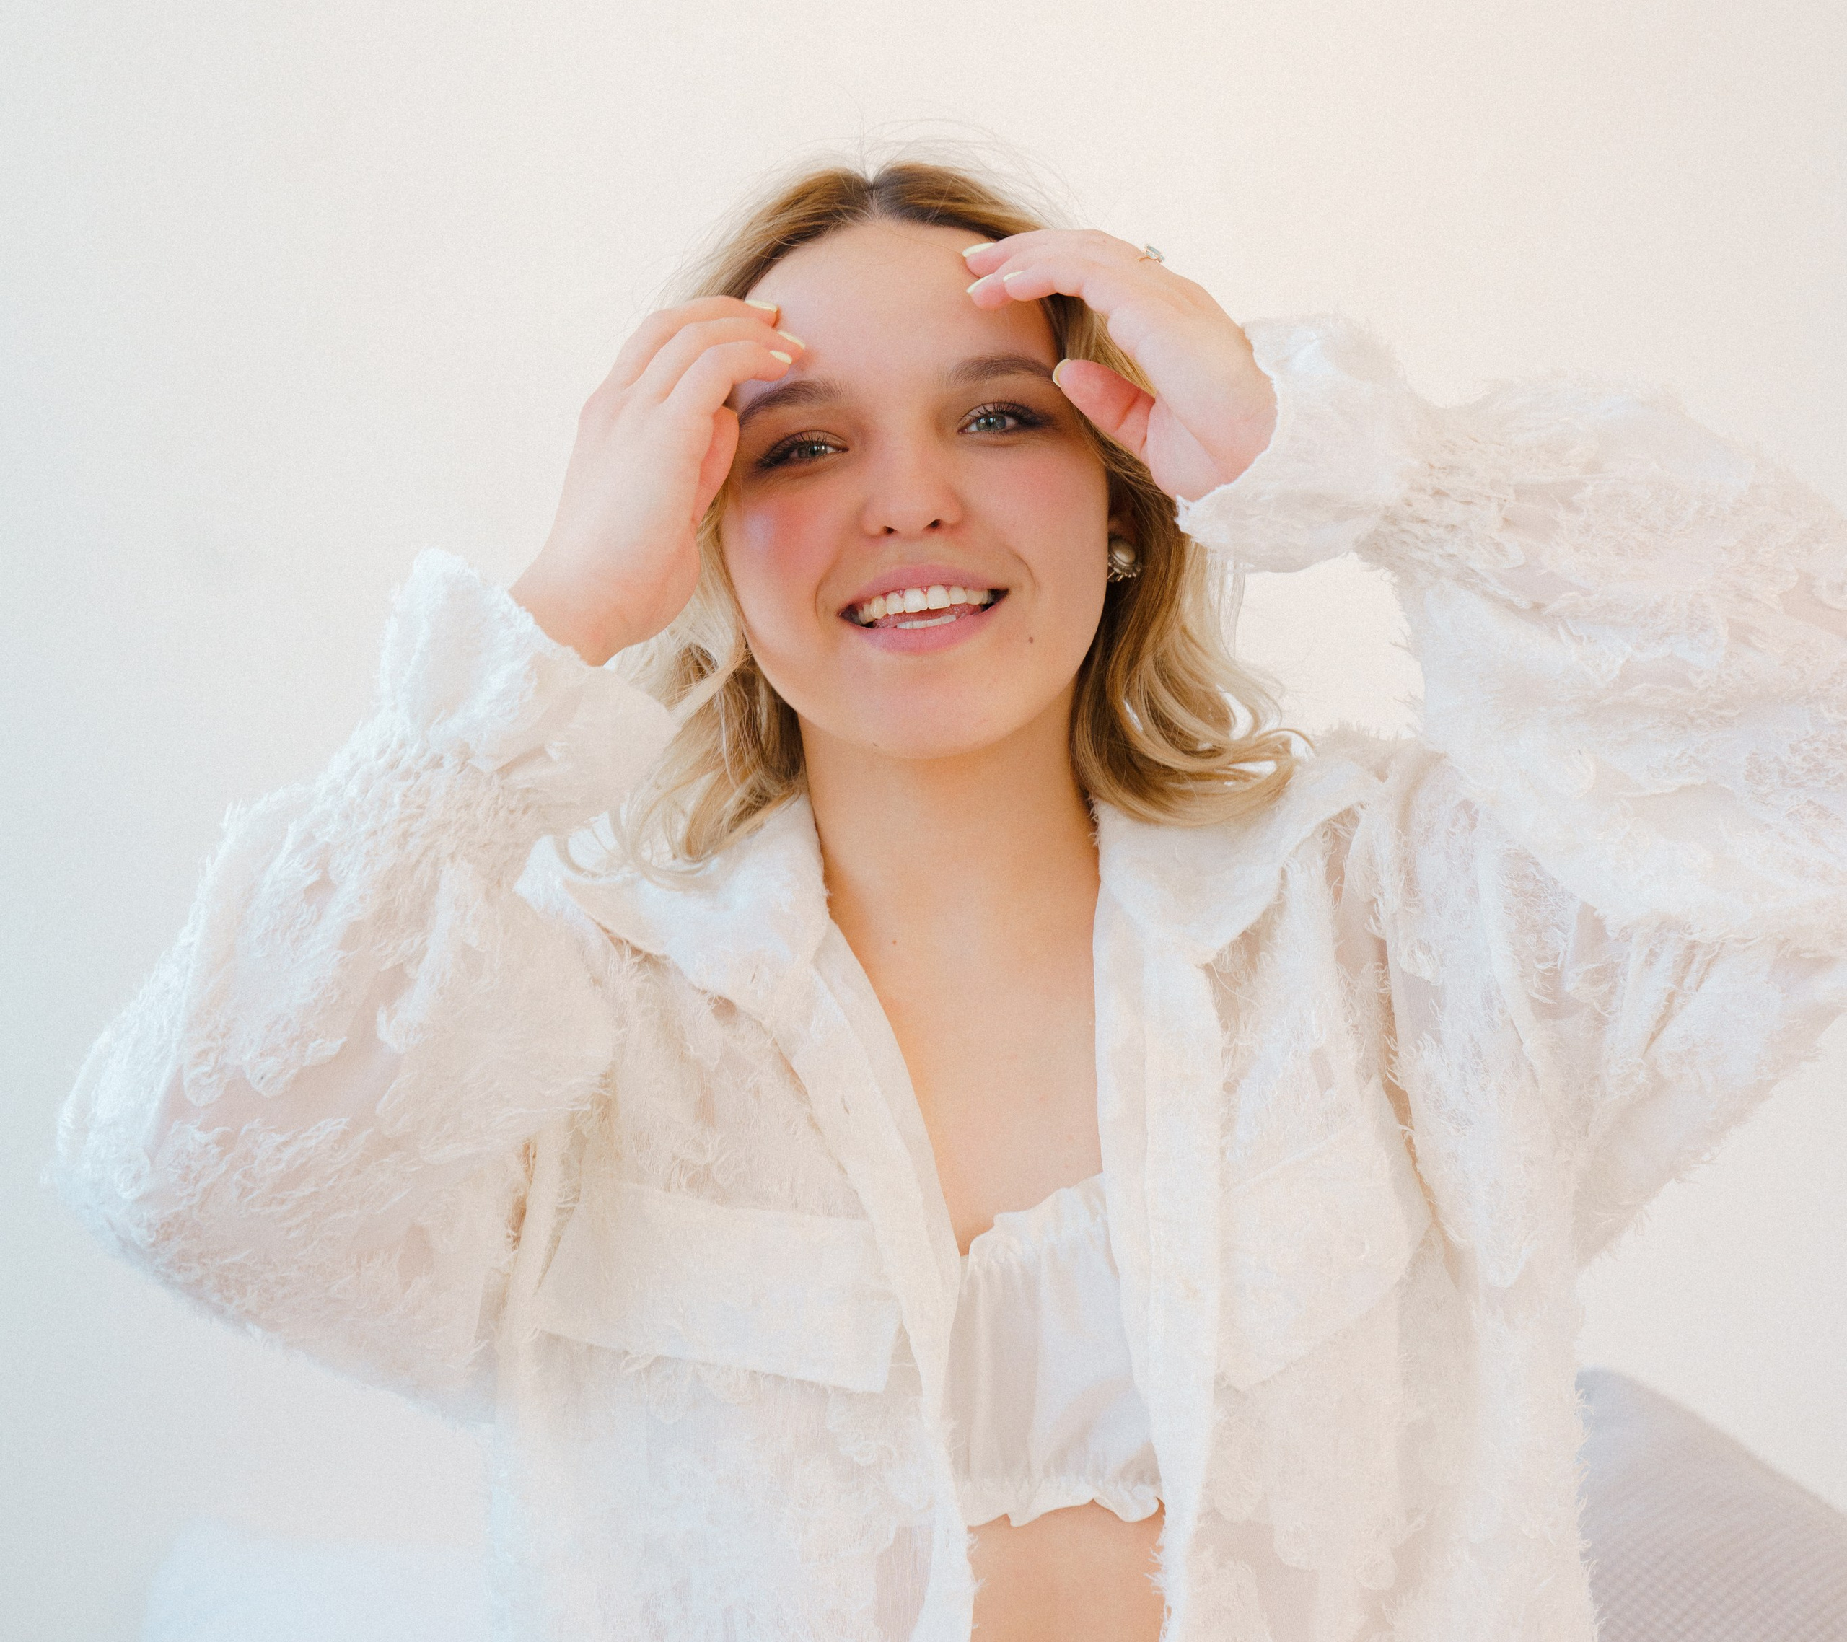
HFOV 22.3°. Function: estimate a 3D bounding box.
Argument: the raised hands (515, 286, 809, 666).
[{"bbox_3d":[-0.094,-0.115,1.620,0.078,0.138,0.085,20,0,-14],"label":"raised hands"}]

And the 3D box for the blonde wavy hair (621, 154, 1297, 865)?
[{"bbox_3d":[0.013,-0.116,1.740,0.245,0.262,0.220,-5,-2,2],"label":"blonde wavy hair"}]

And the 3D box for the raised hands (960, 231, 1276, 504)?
[{"bbox_3d":[0.073,-0.167,1.630,0.130,0.070,0.085,41,0,0],"label":"raised hands"}]

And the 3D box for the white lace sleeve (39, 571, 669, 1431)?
[{"bbox_3d":[-0.196,0.056,1.640,0.220,0.300,0.230,0,0,0],"label":"white lace sleeve"}]

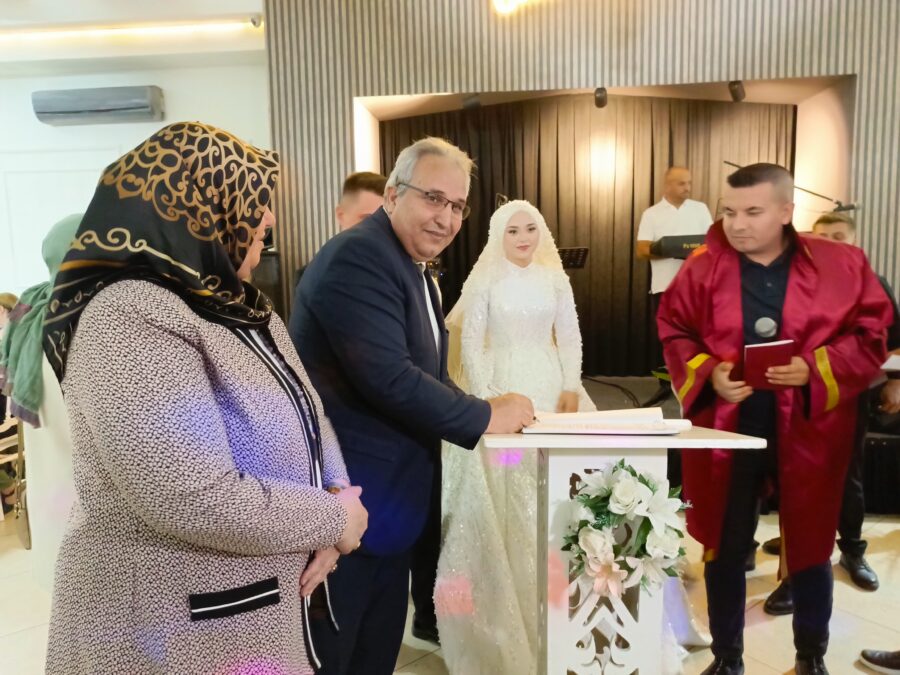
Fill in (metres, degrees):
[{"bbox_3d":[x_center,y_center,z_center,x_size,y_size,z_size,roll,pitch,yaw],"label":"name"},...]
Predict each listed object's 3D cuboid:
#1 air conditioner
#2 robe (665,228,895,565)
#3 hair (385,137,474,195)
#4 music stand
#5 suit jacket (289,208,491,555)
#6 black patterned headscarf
[{"bbox_3d":[-2.929,-1.933,5.200,0.980,0.300,0.220,-1,6,4],"label":"air conditioner"},{"bbox_3d":[1.062,0.187,2.080,0.710,1.170,0.450,1,6,22],"label":"robe"},{"bbox_3d":[-0.050,-0.398,1.460,0.180,0.150,0.200,-4,6,-22],"label":"hair"},{"bbox_3d":[0.811,-0.160,4.750,0.500,1.120,0.420,-1,6,4],"label":"music stand"},{"bbox_3d":[-0.143,0.098,1.530,0.460,0.820,0.520,1,6,19],"label":"suit jacket"},{"bbox_3d":[-0.466,-0.140,1.030,0.360,0.410,0.300,-4,7,-25],"label":"black patterned headscarf"}]

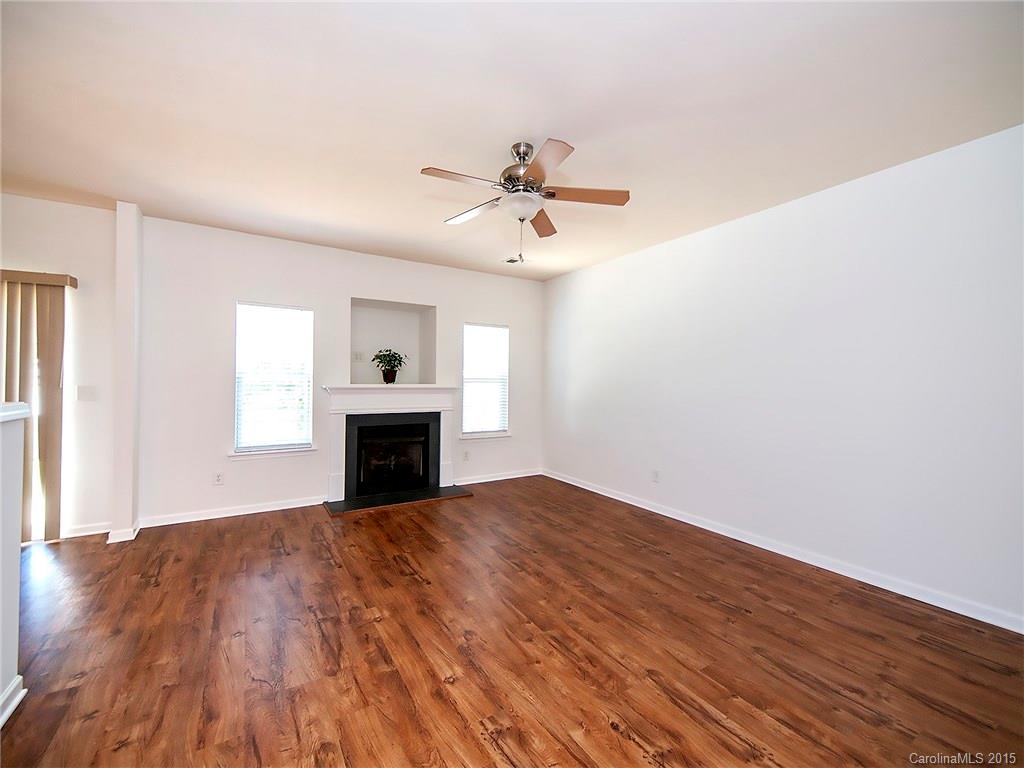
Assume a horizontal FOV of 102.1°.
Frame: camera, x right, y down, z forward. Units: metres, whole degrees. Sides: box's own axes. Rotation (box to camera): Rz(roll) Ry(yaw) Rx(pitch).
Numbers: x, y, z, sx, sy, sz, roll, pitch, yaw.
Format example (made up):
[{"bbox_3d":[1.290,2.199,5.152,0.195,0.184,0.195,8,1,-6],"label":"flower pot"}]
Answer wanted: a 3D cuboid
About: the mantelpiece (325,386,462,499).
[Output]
[{"bbox_3d":[-1.302,0.655,4.738,1.580,1.265,0.190,0,0,-32],"label":"mantelpiece"}]

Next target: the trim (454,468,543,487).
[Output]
[{"bbox_3d":[-0.141,1.252,5.568,1.365,0.087,0.018,0,0,-32],"label":"trim"}]

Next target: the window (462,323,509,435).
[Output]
[{"bbox_3d":[-0.348,-0.060,5.482,0.685,1.428,0.100,0,0,-32],"label":"window"}]

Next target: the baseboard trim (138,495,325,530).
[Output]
[{"bbox_3d":[-2.631,1.233,4.019,1.480,0.087,0.018,0,0,-32],"label":"baseboard trim"}]

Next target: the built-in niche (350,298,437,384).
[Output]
[{"bbox_3d":[-1.489,-0.465,5.045,0.995,0.967,0.550,0,0,-32],"label":"built-in niche"}]

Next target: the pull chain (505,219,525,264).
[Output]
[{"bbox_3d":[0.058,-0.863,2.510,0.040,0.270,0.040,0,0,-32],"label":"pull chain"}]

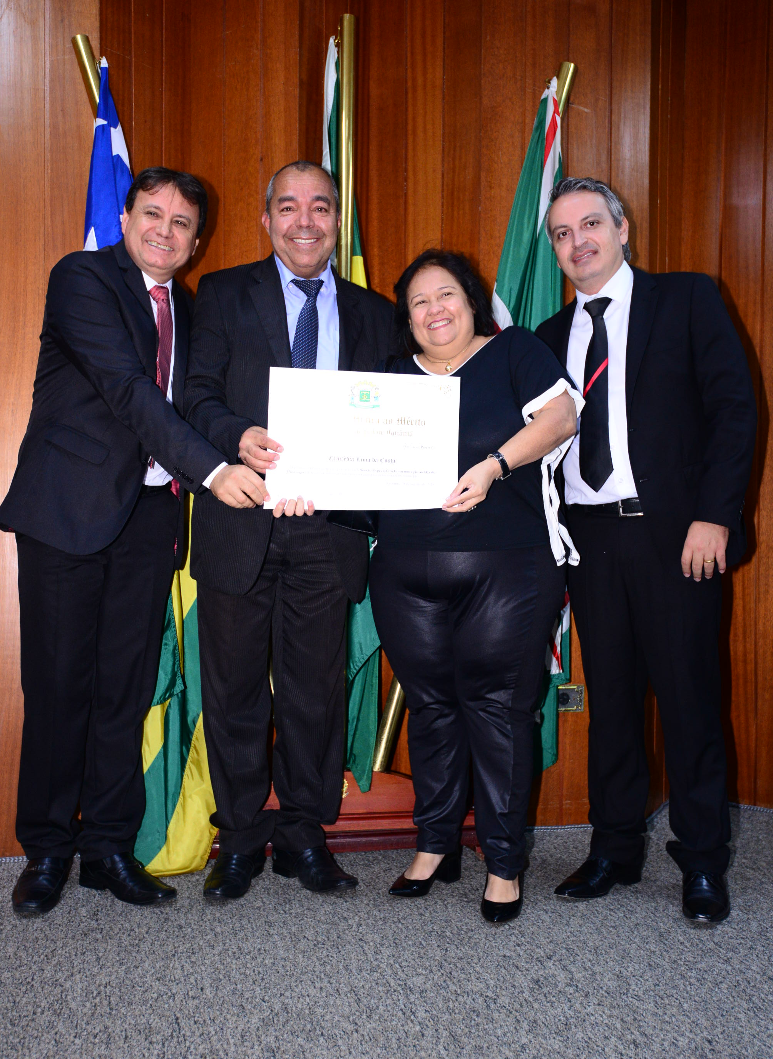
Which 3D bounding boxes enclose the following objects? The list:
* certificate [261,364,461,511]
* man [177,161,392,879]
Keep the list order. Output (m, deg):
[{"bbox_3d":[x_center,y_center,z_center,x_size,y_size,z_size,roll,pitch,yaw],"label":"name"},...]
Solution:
[{"bbox_3d":[-0.047,-0.191,2.425,0.420,0.297,0.015,1,3,-10],"label":"certificate"},{"bbox_3d":[-0.216,-0.006,2.570,0.520,1.670,0.400,0,2,-8],"label":"man"}]

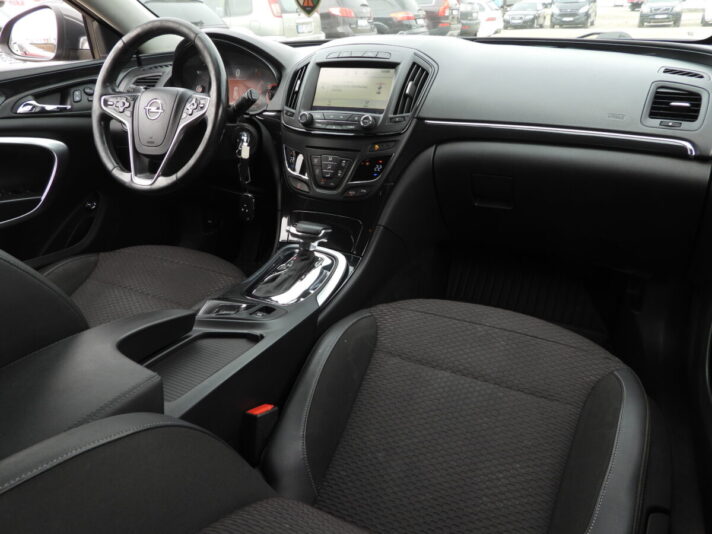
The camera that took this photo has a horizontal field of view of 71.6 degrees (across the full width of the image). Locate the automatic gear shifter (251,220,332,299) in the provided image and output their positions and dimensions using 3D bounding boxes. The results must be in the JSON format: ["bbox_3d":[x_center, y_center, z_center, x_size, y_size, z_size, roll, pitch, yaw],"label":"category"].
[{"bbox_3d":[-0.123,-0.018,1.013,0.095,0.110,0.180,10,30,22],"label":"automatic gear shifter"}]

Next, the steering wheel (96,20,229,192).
[{"bbox_3d":[-0.434,-0.357,1.111,0.375,0.370,0.095,10,3,22],"label":"steering wheel"}]

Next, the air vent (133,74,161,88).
[{"bbox_3d":[-0.584,-0.507,1.383,0.080,0.056,0.030,-1,8,3],"label":"air vent"}]

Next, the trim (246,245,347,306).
[{"bbox_3d":[-0.128,0.014,1.017,0.185,0.038,0.190,10,42,22],"label":"trim"}]

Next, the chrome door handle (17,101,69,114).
[{"bbox_3d":[-0.765,-0.391,1.209,0.035,0.036,0.135,10,25,22],"label":"chrome door handle"}]

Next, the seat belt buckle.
[{"bbox_3d":[-0.146,0.253,0.734,0.030,0.084,0.052,10,6,22],"label":"seat belt buckle"}]

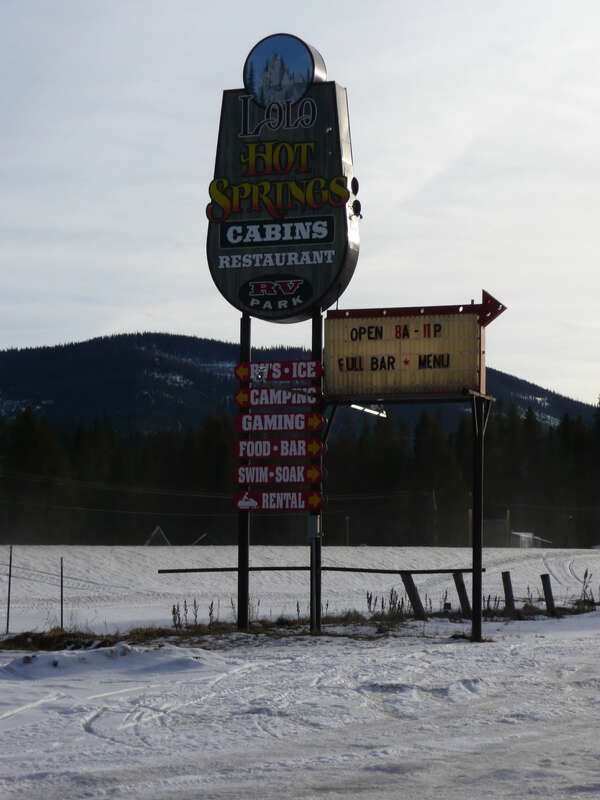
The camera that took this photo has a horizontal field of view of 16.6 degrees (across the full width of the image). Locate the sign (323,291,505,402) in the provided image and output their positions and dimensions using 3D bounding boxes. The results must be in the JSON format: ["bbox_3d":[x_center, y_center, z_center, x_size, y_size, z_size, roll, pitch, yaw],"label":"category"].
[{"bbox_3d":[1.923,-0.868,33.355,3.052,1.706,0.360,-1,-4,20],"label":"sign"}]

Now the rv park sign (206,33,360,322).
[{"bbox_3d":[-0.266,-3.709,34.479,2.528,4.778,0.630,-1,-4,20],"label":"rv park sign"}]

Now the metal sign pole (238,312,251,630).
[{"bbox_3d":[-0.915,1.184,34.214,0.155,5.273,0.155,-1,-4,20],"label":"metal sign pole"}]

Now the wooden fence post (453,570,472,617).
[{"bbox_3d":[3.212,3.837,40.530,0.170,0.909,0.170,-11,-4,-1],"label":"wooden fence post"}]

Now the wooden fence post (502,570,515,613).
[{"bbox_3d":[4.212,3.891,41.528,0.145,0.840,0.145,-6,-4,0],"label":"wooden fence post"}]

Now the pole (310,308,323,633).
[{"bbox_3d":[0.276,1.156,33.781,0.155,5.313,0.155,-1,-4,20],"label":"pole"}]

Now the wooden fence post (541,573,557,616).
[{"bbox_3d":[4.993,3.933,41.329,0.155,0.858,0.155,-8,-4,-1],"label":"wooden fence post"}]

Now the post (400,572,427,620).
[{"bbox_3d":[2.203,3.790,39.831,0.180,0.939,0.180,-17,-4,-1],"label":"post"}]

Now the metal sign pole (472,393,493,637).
[{"bbox_3d":[2.818,1.882,32.801,0.145,3.917,0.145,-1,-4,20],"label":"metal sign pole"}]

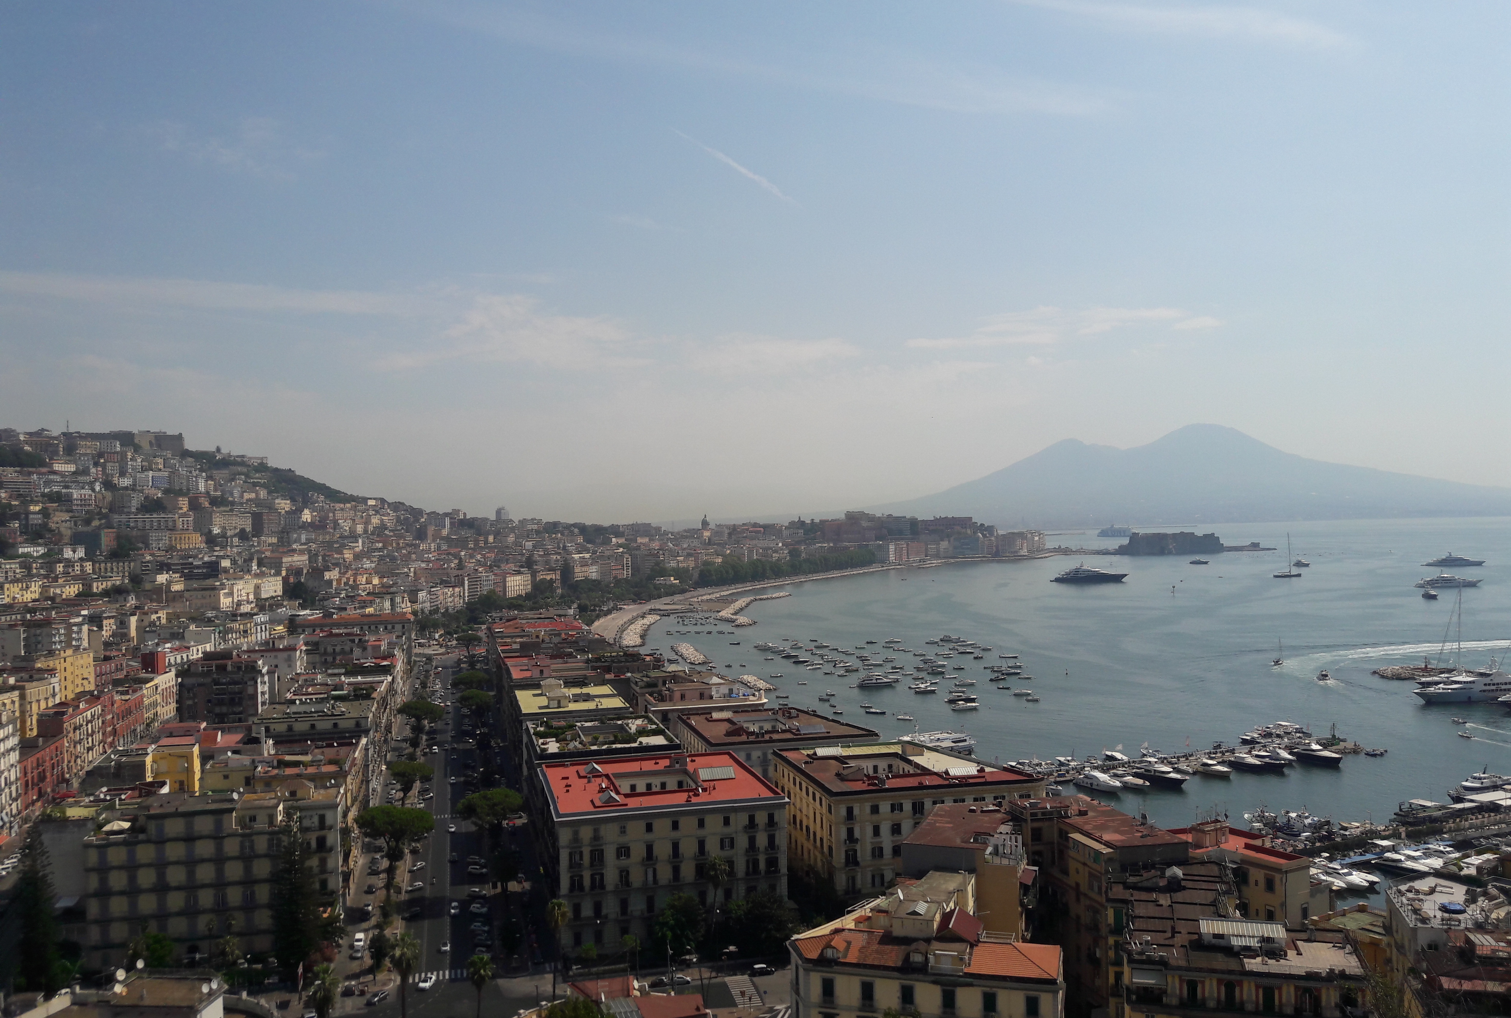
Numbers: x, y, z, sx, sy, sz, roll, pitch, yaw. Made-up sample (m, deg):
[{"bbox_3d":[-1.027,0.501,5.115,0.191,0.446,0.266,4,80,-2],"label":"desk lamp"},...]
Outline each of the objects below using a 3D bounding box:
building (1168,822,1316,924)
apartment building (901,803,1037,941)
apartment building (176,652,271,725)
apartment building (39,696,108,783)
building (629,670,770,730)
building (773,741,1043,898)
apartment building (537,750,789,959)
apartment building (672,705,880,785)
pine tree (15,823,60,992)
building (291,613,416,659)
[{"bbox_3d":[78.390,66.140,199.820,18.570,26.500,24.650,0,0,-35],"label":"building"},{"bbox_3d":[37.450,66.980,211.700,19.500,26.000,30.200,-1,0,15],"label":"apartment building"},{"bbox_3d":[-183.410,67.190,425.700,27.500,34.000,21.000,-1,0,-12],"label":"apartment building"},{"bbox_3d":[-213.040,72.240,377.570,10.000,24.000,36.000,-1,0,-11],"label":"apartment building"},{"bbox_3d":[-17.450,66.730,368.040,34.750,30.000,51.040,-1,0,-13],"label":"building"},{"bbox_3d":[32.230,67.400,264.340,46.100,26.000,48.700,-1,0,-13],"label":"building"},{"bbox_3d":[-20.400,68.070,250.510,43.800,25.800,47.300,-1,0,-14],"label":"apartment building"},{"bbox_3d":[2.580,68.120,316.200,43.200,26.000,51.000,-1,0,-13],"label":"apartment building"},{"bbox_3d":[-121.960,67.740,206.850,6.600,28.400,6.600,0,0,-31],"label":"pine tree"},{"bbox_3d":[-227.390,73.290,689.520,61.000,26.500,22.000,-1,0,-20],"label":"building"}]

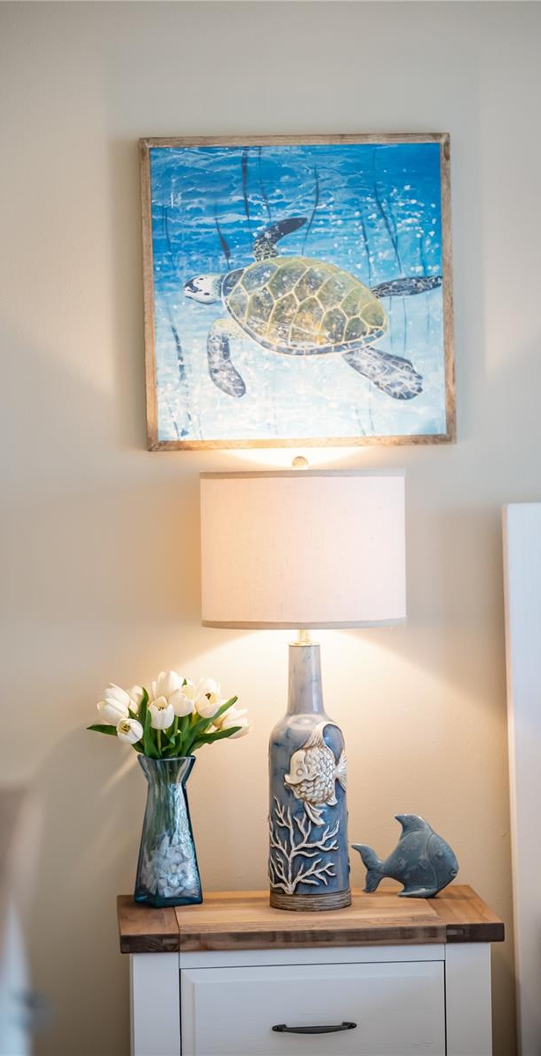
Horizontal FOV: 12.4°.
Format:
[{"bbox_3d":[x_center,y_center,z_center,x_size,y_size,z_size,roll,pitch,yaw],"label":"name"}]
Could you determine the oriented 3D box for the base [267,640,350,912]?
[{"bbox_3d":[0.069,0.460,4.662,0.152,0.488,0.152,-1,2,-4],"label":"base"}]

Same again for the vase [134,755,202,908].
[{"bbox_3d":[-0.197,0.580,4.800,0.097,0.282,0.097,-2,1,-26],"label":"vase"}]

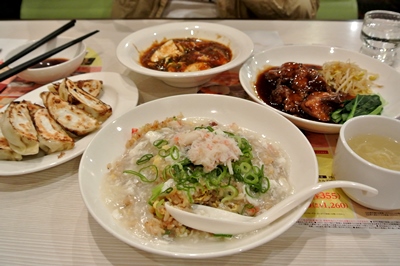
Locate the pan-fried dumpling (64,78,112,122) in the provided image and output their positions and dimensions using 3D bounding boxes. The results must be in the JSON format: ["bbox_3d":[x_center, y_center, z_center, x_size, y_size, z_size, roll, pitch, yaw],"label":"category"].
[{"bbox_3d":[-0.131,-0.039,0.349,0.029,0.029,0.096,-30,47,-33],"label":"pan-fried dumpling"}]

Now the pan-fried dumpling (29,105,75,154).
[{"bbox_3d":[-0.154,-0.005,0.309,0.030,0.024,0.088,-28,45,-31],"label":"pan-fried dumpling"}]

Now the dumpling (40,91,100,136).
[{"bbox_3d":[-0.144,-0.023,0.330,0.098,0.026,0.036,28,46,31],"label":"dumpling"}]

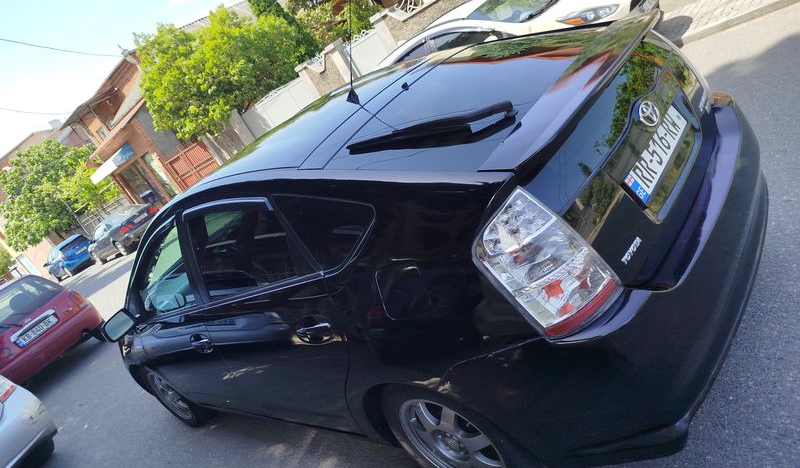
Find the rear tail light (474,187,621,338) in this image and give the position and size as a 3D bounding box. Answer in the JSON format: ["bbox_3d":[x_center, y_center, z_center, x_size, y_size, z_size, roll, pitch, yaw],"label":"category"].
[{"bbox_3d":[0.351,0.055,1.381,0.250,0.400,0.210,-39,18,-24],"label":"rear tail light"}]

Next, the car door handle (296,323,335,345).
[{"bbox_3d":[-0.285,0.334,1.871,0.210,0.075,0.055,-13,25,47],"label":"car door handle"}]

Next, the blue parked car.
[{"bbox_3d":[-16.312,1.231,27.560,4.050,1.450,1.700,-14,24,46],"label":"blue parked car"}]

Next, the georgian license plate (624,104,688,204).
[{"bbox_3d":[0.809,-0.269,1.730,0.520,0.112,0.015,-45,6,-38],"label":"georgian license plate"}]

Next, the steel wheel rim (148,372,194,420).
[{"bbox_3d":[-1.577,1.107,3.926,0.420,0.420,0.160,-13,25,47],"label":"steel wheel rim"}]

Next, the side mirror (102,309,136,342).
[{"bbox_3d":[-1.570,0.509,3.083,0.125,0.130,0.190,-13,25,47],"label":"side mirror"}]

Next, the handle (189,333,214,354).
[{"bbox_3d":[-0.952,0.525,2.661,0.200,0.075,0.055,-13,25,47],"label":"handle"}]

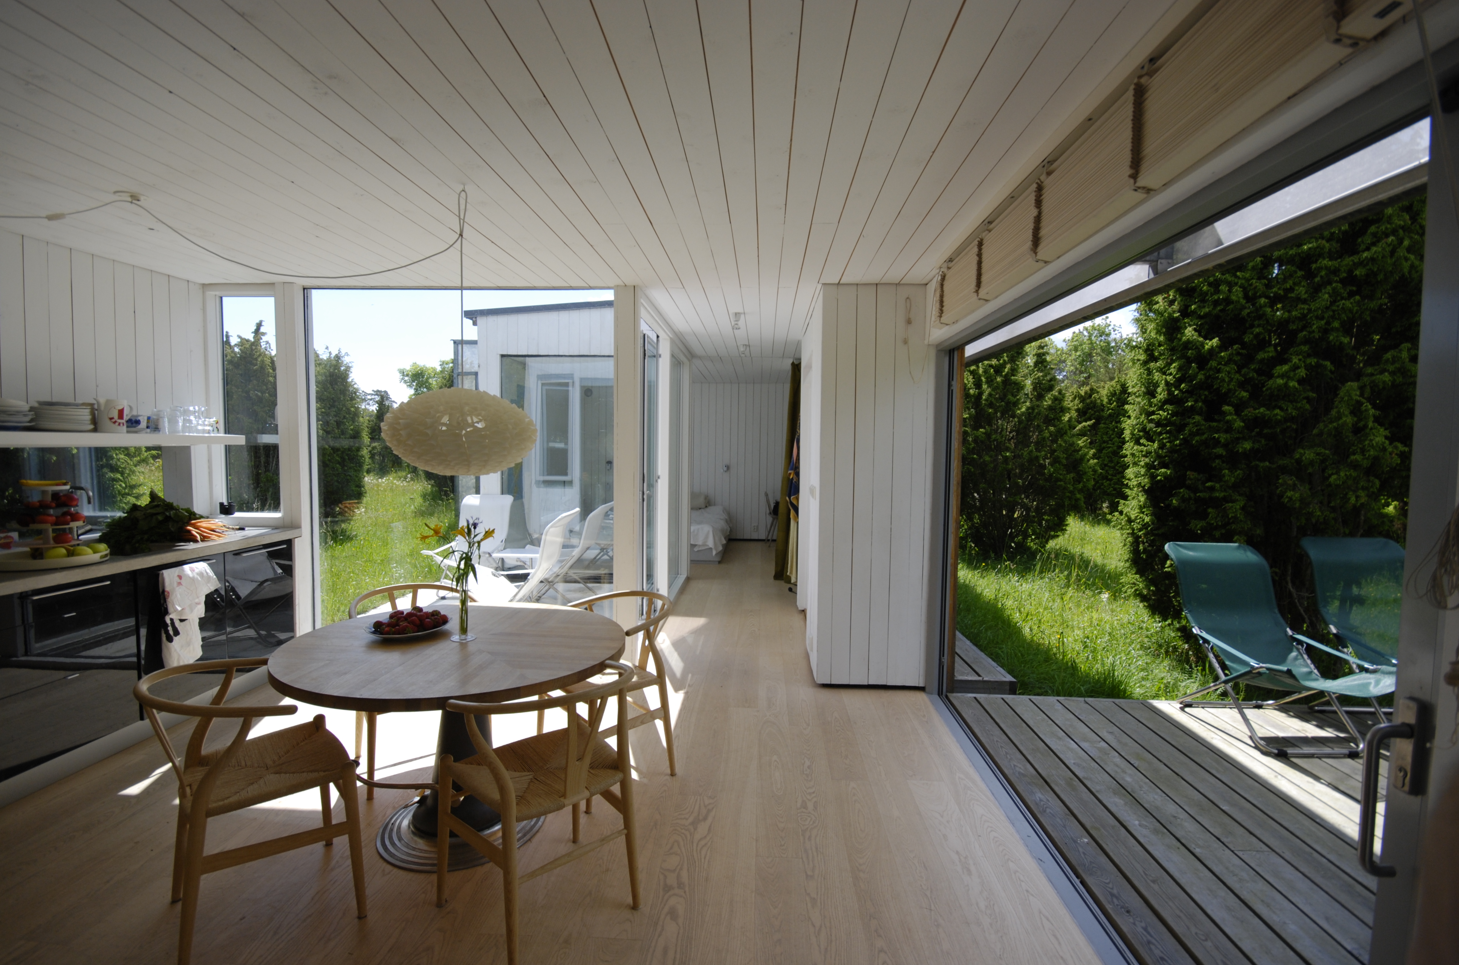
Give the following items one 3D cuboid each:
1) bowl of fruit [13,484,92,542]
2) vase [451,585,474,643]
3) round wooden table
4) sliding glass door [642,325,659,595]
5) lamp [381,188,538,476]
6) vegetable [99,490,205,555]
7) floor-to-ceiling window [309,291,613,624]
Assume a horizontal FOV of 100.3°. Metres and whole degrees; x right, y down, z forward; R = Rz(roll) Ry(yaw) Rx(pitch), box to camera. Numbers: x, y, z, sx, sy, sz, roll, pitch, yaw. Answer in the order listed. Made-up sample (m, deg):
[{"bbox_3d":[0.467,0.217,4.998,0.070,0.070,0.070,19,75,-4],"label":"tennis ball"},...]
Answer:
[{"bbox_3d":[-3.183,0.135,2.838,0.240,0.280,0.240,-2,5,-42],"label":"bowl of fruit"},{"bbox_3d":[-1.014,0.493,2.311,0.095,0.204,0.095,1,3,3],"label":"vase"},{"bbox_3d":[-1.011,0.945,2.347,1.200,0.709,1.200,1,3,0],"label":"round wooden table"},{"bbox_3d":[-0.633,-0.038,4.617,0.080,2.233,0.850,1,3,3],"label":"sliding glass door"},{"bbox_3d":[-0.997,-0.556,2.272,0.592,1.070,0.592,1,3,3],"label":"lamp"},{"bbox_3d":[-3.115,0.174,3.287,0.400,0.310,0.330,-2,5,-42],"label":"vegetable"},{"bbox_3d":[-1.667,-0.002,3.805,1.914,2.337,0.080,1,3,3],"label":"floor-to-ceiling window"}]

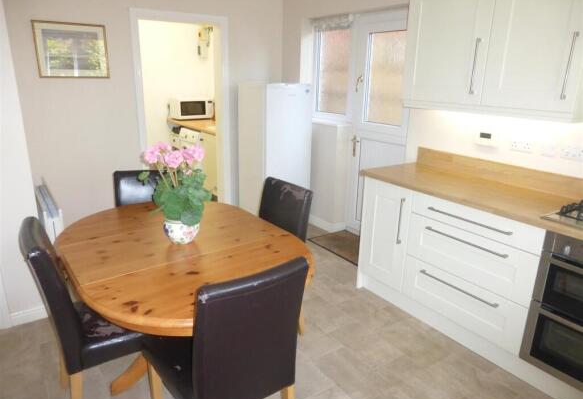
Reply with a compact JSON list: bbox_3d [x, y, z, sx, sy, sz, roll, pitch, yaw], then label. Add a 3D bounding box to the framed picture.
[{"bbox_3d":[-1.778,-1.212,3.301,0.523,0.424,0.020,-10,20,-34],"label":"framed picture"}]

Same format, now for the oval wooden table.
[{"bbox_3d":[-0.558,0.572,2.140,1.050,0.753,1.530,-10,20,-34],"label":"oval wooden table"}]

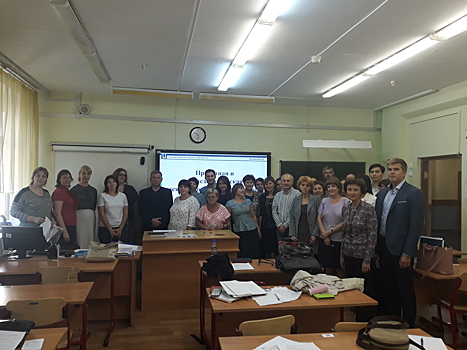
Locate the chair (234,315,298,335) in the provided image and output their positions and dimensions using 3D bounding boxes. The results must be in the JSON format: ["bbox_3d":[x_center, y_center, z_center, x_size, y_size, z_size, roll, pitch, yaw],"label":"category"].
[{"bbox_3d":[0.137,1.278,2.432,0.420,0.790,0.470,1,-2,-21],"label":"chair"}]

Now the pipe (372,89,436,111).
[{"bbox_3d":[3.033,-1.319,6.595,0.060,0.050,1.560,1,-2,-11],"label":"pipe"}]

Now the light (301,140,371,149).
[{"bbox_3d":[1.863,-0.537,6.470,1.290,0.120,0.140,1,-2,-12],"label":"light"}]

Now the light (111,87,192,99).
[{"bbox_3d":[-1.267,-1.285,5.791,1.250,0.100,0.150,1,-2,-12],"label":"light"}]

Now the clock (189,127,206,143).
[{"bbox_3d":[-0.628,-0.706,6.487,0.300,0.300,0.045,1,-2,-12],"label":"clock"}]

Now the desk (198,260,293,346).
[{"bbox_3d":[0.260,1.343,3.931,1.210,0.750,0.520,1,-2,-12],"label":"desk"}]

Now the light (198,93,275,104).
[{"bbox_3d":[0.074,-1.268,6.064,1.250,0.100,0.150,1,-2,-12],"label":"light"}]

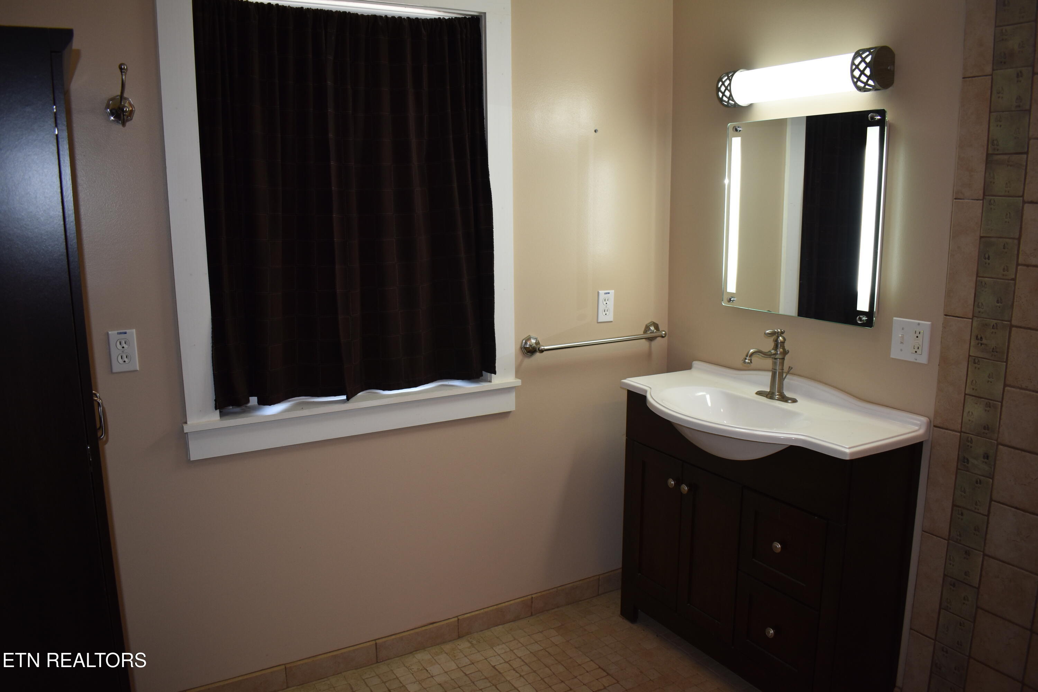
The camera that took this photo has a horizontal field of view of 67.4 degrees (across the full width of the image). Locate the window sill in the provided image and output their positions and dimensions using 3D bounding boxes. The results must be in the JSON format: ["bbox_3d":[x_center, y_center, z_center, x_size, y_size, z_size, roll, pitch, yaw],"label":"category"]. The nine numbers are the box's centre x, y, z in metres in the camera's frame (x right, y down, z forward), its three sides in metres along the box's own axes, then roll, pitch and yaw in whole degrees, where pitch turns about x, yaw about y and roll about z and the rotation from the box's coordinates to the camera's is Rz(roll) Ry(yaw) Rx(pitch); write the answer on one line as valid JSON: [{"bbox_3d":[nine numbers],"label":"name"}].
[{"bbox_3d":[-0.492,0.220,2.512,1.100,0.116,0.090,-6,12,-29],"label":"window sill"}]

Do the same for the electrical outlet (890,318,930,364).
[{"bbox_3d":[1.095,-0.015,2.175,0.008,0.116,0.116,-6,12,-29],"label":"electrical outlet"}]

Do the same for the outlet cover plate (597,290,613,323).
[{"bbox_3d":[0.325,-0.149,2.917,0.070,0.115,0.008,-6,12,-29],"label":"outlet cover plate"}]

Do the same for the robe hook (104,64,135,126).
[{"bbox_3d":[-1.032,-0.648,2.014,0.072,0.156,0.068,-6,12,-29],"label":"robe hook"}]

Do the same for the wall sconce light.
[{"bbox_3d":[0.846,-0.808,2.375,0.097,0.116,0.595,-6,12,-29],"label":"wall sconce light"}]

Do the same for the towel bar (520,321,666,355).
[{"bbox_3d":[0.303,-0.022,2.879,0.632,0.075,0.088,-6,12,-29],"label":"towel bar"}]

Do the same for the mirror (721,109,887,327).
[{"bbox_3d":[0.876,-0.403,2.455,0.042,0.614,0.608,-6,12,-29],"label":"mirror"}]

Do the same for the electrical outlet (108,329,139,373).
[{"bbox_3d":[-1.083,0.015,2.133,0.069,0.114,0.008,-6,12,-29],"label":"electrical outlet"}]

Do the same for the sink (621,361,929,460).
[{"bbox_3d":[0.697,0.243,2.462,0.468,0.188,0.952,-6,12,-29],"label":"sink"}]

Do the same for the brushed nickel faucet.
[{"bbox_3d":[0.784,0.062,2.498,0.197,0.226,0.150,-6,12,-29],"label":"brushed nickel faucet"}]

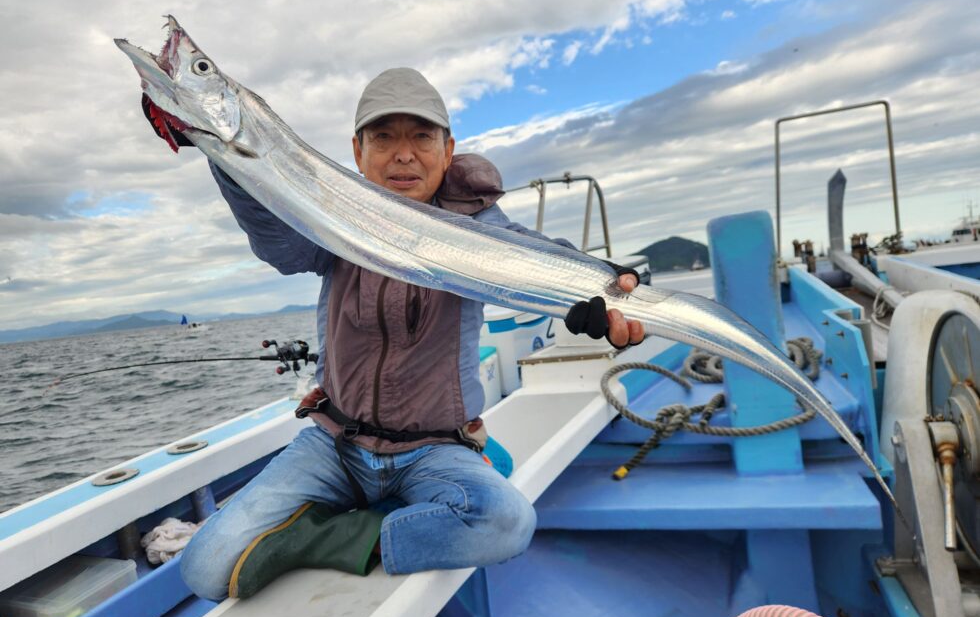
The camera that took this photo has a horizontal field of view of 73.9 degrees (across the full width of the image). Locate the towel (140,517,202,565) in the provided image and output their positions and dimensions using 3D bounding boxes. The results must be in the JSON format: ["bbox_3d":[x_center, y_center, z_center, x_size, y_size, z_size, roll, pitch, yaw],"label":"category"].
[{"bbox_3d":[-0.570,0.422,1.180,0.130,0.090,0.150,-5,2,31],"label":"towel"}]

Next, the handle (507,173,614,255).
[{"bbox_3d":[0.346,-0.452,3.200,0.520,0.450,0.300,-5,2,20],"label":"handle"}]

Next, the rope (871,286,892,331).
[{"bbox_3d":[1.443,-0.004,2.400,0.090,0.170,0.090,-5,2,30],"label":"rope"}]

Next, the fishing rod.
[{"bbox_3d":[-1.022,0.191,2.162,1.714,0.150,0.110,-5,2,30],"label":"fishing rod"}]

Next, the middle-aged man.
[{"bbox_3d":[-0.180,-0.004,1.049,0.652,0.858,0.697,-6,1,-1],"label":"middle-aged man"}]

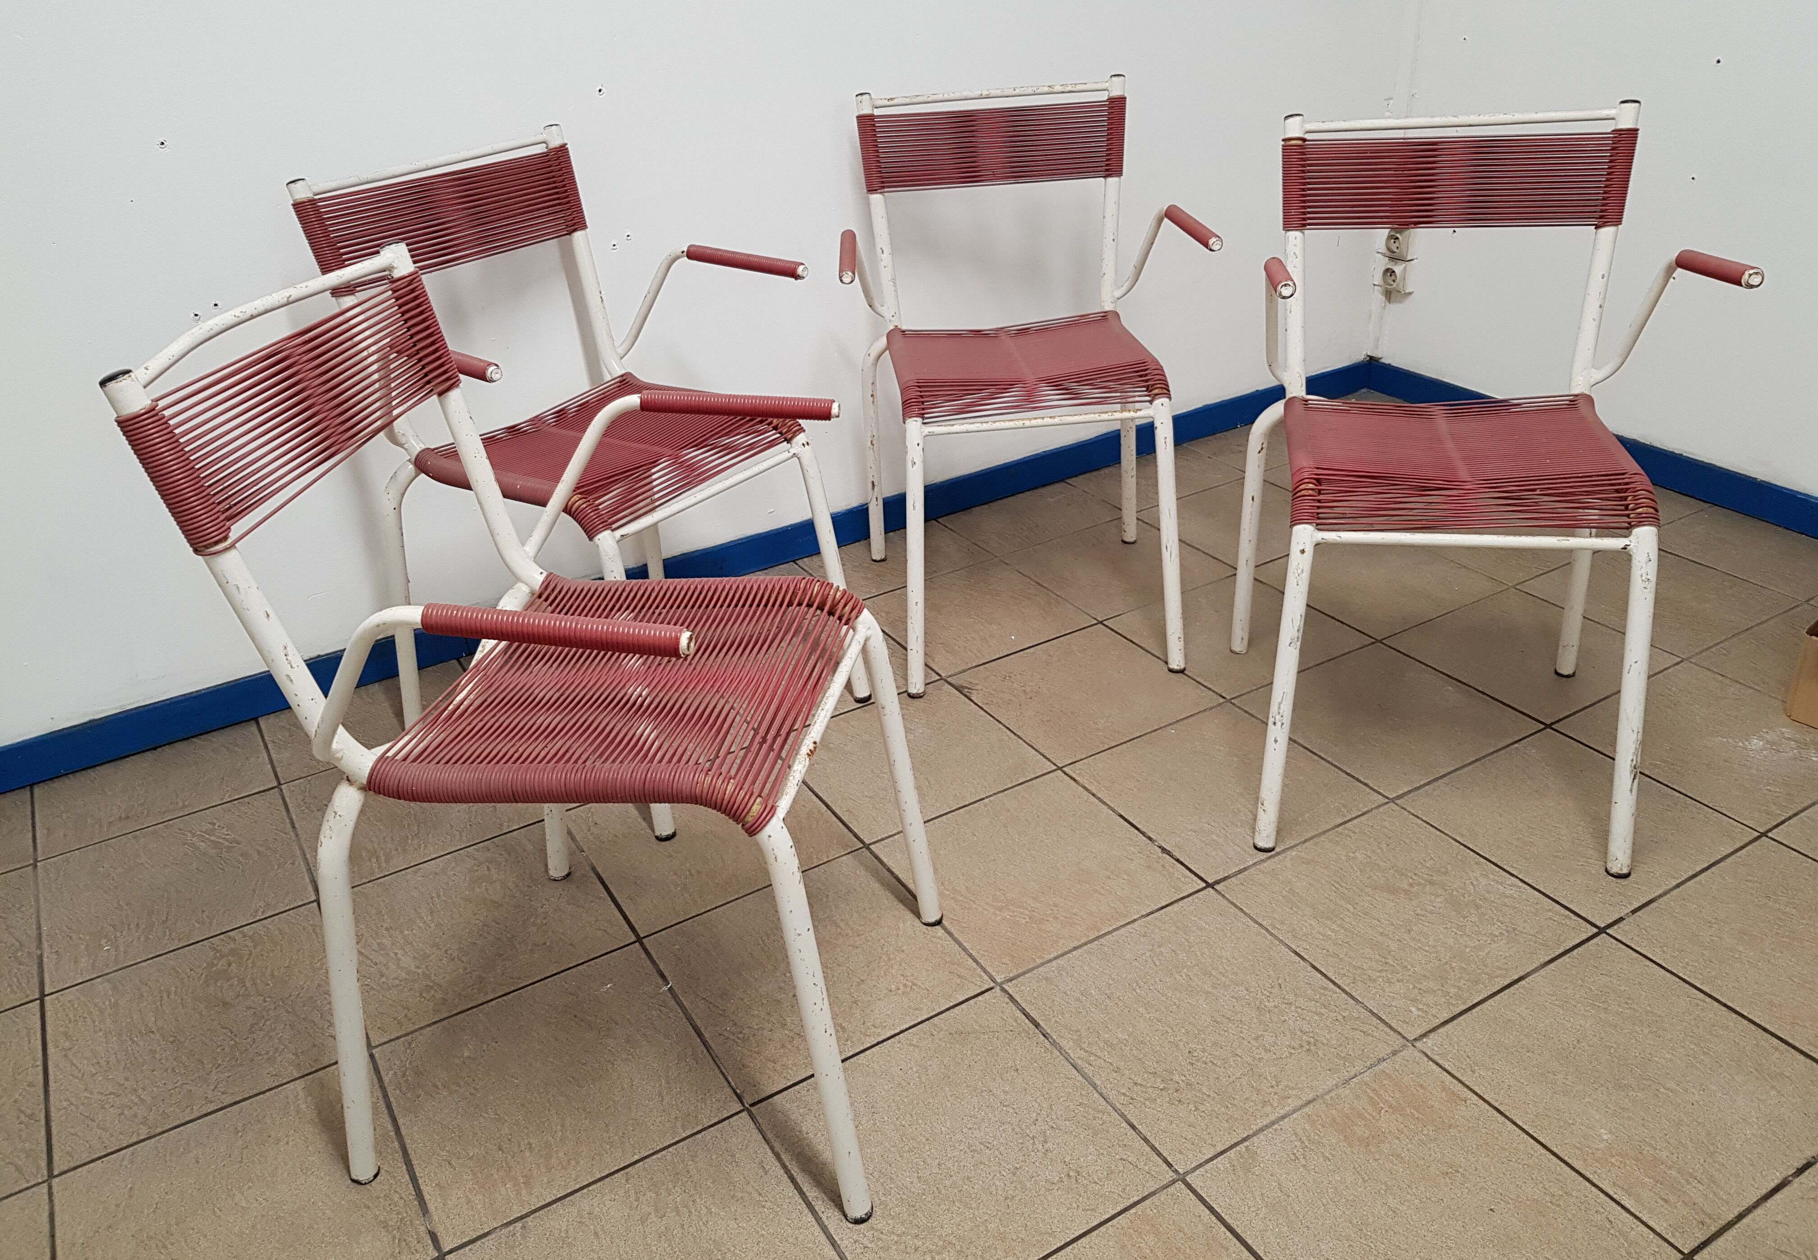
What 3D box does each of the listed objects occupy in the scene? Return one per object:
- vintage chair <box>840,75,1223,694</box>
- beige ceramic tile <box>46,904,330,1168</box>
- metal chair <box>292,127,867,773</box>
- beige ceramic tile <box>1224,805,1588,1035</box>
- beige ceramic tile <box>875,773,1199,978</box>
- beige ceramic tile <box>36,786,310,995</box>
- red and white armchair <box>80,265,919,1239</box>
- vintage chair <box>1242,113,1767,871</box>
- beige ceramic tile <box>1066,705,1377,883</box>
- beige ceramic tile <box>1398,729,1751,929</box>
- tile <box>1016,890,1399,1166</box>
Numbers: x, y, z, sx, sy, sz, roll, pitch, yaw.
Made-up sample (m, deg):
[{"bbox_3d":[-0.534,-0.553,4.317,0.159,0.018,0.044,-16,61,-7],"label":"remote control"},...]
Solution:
[{"bbox_3d":[0.169,-0.384,2.099,0.525,0.794,0.517,-5,29,-2],"label":"vintage chair"},{"bbox_3d":[-0.790,0.443,1.528,0.302,0.010,0.297,-18,32,-25],"label":"beige ceramic tile"},{"bbox_3d":[-0.427,-0.233,1.895,0.538,0.809,0.539,18,35,34],"label":"metal chair"},{"bbox_3d":[0.573,0.326,1.591,0.302,0.010,0.297,-18,32,-25],"label":"beige ceramic tile"},{"bbox_3d":[0.155,0.299,1.709,0.301,0.010,0.299,-18,32,-25],"label":"beige ceramic tile"},{"bbox_3d":[-0.945,0.326,1.760,0.302,0.010,0.297,-18,32,-25],"label":"beige ceramic tile"},{"bbox_3d":[-0.289,0.078,1.306,0.556,0.809,0.539,2,29,10],"label":"red and white armchair"},{"bbox_3d":[0.671,-0.194,1.701,0.508,0.809,0.538,3,29,11],"label":"vintage chair"},{"bbox_3d":[0.421,0.212,1.840,0.304,0.010,0.300,-18,32,-25],"label":"beige ceramic tile"},{"bbox_3d":[0.836,0.239,1.723,0.302,0.010,0.297,-18,32,-25],"label":"beige ceramic tile"},{"bbox_3d":[0.309,0.414,1.460,0.302,0.010,0.297,-18,32,-25],"label":"tile"}]

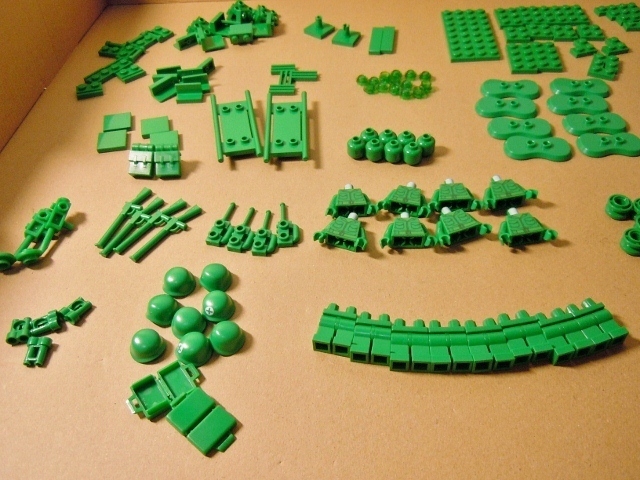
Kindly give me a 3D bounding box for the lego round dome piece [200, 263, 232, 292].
[{"bbox_3d":[-0.048,0.015,0.253,0.015,0.009,0.014,-2,48,2],"label":"lego round dome piece"}]

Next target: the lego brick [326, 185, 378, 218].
[{"bbox_3d":[0.016,-0.021,0.285,0.025,0.009,0.019,-1,49,4],"label":"lego brick"}]

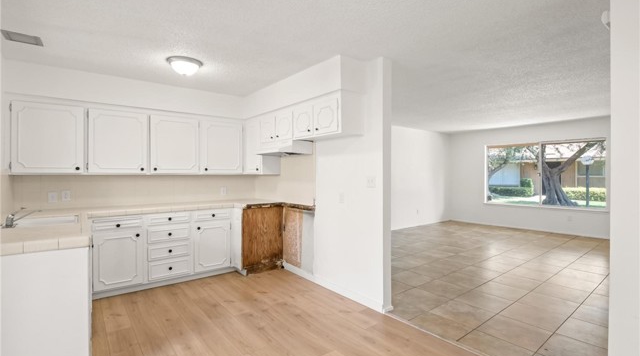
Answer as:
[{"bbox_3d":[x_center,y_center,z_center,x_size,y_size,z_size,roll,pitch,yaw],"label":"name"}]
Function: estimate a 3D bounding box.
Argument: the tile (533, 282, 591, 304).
[{"bbox_3d":[2.734,1.306,3.357,0.444,0.010,0.444,0,1,-38],"label":"tile"}]

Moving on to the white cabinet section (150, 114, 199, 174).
[{"bbox_3d":[-1.903,-0.404,3.832,0.555,0.718,0.320,0,1,-37],"label":"white cabinet section"}]

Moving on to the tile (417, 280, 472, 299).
[{"bbox_3d":[1.478,1.304,3.514,0.444,0.010,0.444,0,1,-38],"label":"tile"}]

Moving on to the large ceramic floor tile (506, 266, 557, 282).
[{"bbox_3d":[2.813,1.300,3.985,0.444,0.010,0.444,0,1,-38],"label":"large ceramic floor tile"}]

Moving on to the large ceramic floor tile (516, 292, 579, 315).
[{"bbox_3d":[2.381,1.308,3.083,0.444,0.010,0.444,0,1,-38],"label":"large ceramic floor tile"}]

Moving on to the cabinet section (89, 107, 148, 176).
[{"bbox_3d":[-2.367,-0.399,3.484,0.564,0.716,0.320,0,1,-37],"label":"cabinet section"}]

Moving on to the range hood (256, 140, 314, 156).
[{"bbox_3d":[-0.504,-0.374,3.894,0.470,0.145,0.755,0,1,-38],"label":"range hood"}]

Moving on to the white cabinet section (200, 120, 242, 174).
[{"bbox_3d":[-1.435,-0.406,4.183,0.576,0.713,0.320,0,1,-37],"label":"white cabinet section"}]

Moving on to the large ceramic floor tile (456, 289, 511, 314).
[{"bbox_3d":[1.753,1.307,3.161,0.444,0.010,0.444,0,1,-38],"label":"large ceramic floor tile"}]

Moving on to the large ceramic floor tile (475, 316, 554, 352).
[{"bbox_3d":[1.675,1.313,2.533,0.444,0.010,0.444,0,1,-38],"label":"large ceramic floor tile"}]

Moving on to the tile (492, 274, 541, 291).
[{"bbox_3d":[2.460,1.302,3.711,0.444,0.010,0.444,0,1,-38],"label":"tile"}]

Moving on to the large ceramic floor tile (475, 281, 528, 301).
[{"bbox_3d":[2.106,1.305,3.436,0.444,0.010,0.444,0,1,-38],"label":"large ceramic floor tile"}]

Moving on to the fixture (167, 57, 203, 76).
[{"bbox_3d":[-1.379,-1.120,3.034,0.340,0.130,0.340,0,1,-38],"label":"fixture"}]

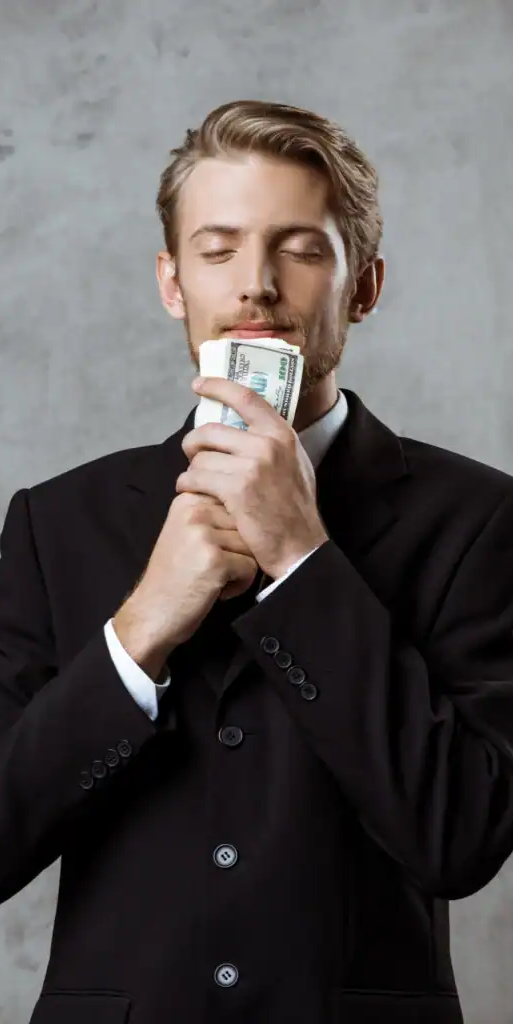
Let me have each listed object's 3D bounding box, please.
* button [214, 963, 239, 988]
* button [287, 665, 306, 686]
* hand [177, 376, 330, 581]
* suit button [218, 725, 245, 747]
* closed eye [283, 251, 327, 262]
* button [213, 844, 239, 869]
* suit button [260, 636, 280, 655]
[{"bbox_3d":[-0.025,0.381,2.455,0.020,0.020,0.004,0,0,7],"label":"button"},{"bbox_3d":[0.032,0.131,2.385,0.015,0.015,0.004,0,7,0],"label":"button"},{"bbox_3d":[-0.002,-0.027,2.375,0.112,0.166,0.080,-20,2,-5],"label":"hand"},{"bbox_3d":[-0.021,0.184,2.450,0.020,0.020,0.004,0,6,-3],"label":"suit button"},{"bbox_3d":[0.038,-0.209,2.445,0.036,0.010,0.012,0,-3,0],"label":"closed eye"},{"bbox_3d":[-0.025,0.283,2.450,0.020,0.020,0.004,0,0,7],"label":"button"},{"bbox_3d":[0.011,0.106,2.370,0.015,0.015,0.004,0,7,0],"label":"suit button"}]

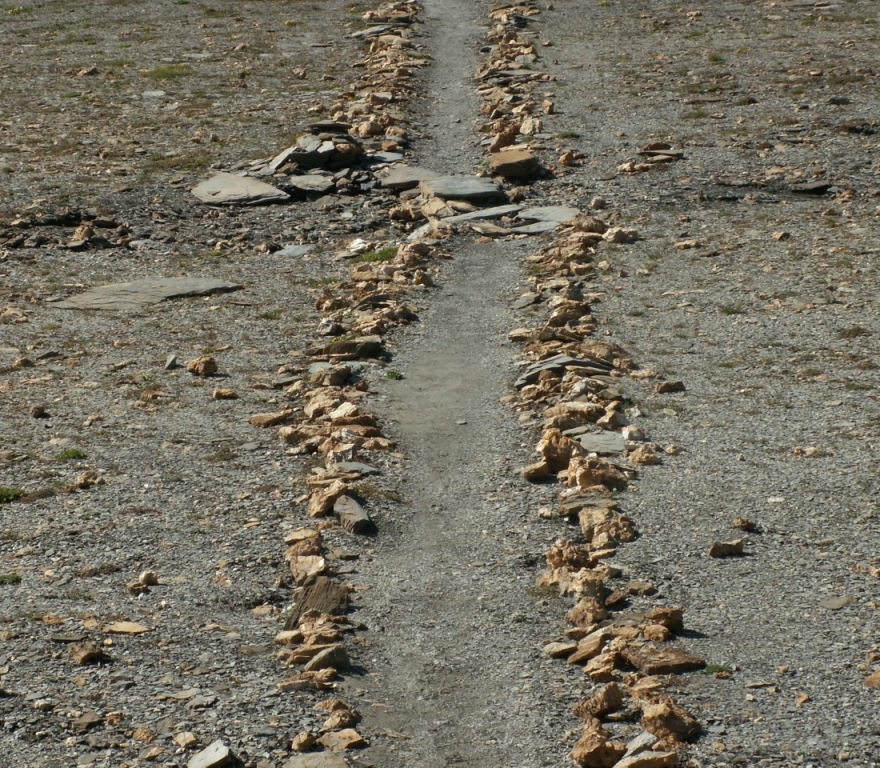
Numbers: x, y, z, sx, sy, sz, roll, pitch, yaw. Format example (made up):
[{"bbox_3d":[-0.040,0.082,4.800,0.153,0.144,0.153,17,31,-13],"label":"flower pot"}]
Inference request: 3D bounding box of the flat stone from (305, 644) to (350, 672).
[{"bbox_3d":[-0.448,1.094,13.907,0.180,0.085,0.120,0,12,0],"label":"flat stone"}]

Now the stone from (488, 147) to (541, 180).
[{"bbox_3d":[0.562,-1.672,26.525,0.390,0.170,0.380,0,12,0],"label":"stone"}]

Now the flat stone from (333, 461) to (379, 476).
[{"bbox_3d":[-0.413,0.413,17.041,0.220,0.035,0.170,0,12,0],"label":"flat stone"}]

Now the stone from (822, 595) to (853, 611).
[{"bbox_3d":[1.688,0.928,14.819,0.140,0.025,0.140,0,12,0],"label":"stone"}]

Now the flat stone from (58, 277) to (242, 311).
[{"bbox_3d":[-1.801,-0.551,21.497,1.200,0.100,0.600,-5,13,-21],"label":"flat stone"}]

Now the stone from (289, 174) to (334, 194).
[{"bbox_3d":[-0.952,-1.482,25.873,0.340,0.075,0.320,0,12,0],"label":"stone"}]

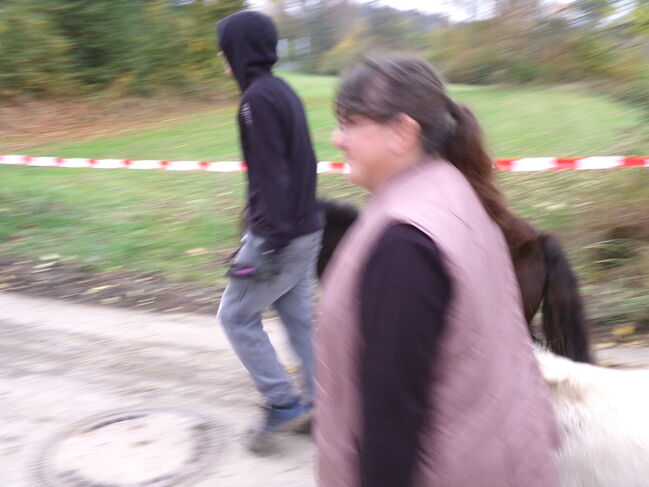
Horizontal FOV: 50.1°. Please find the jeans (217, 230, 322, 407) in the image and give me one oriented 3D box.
[{"bbox_3d":[-0.216,0.314,2.830,0.420,0.820,0.380,4,12,20],"label":"jeans"}]

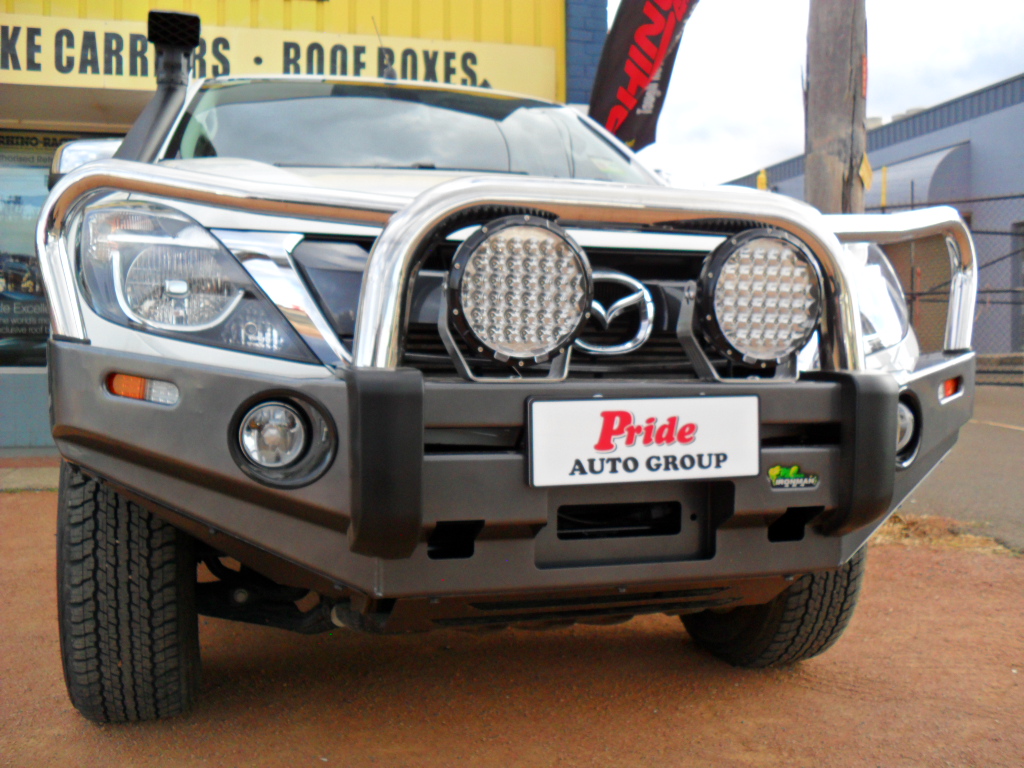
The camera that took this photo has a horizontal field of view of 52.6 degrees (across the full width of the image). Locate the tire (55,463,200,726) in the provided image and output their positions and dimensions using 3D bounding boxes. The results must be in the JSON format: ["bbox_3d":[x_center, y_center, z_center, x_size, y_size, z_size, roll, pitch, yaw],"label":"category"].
[{"bbox_3d":[-0.860,0.367,2.388,0.271,0.776,0.776,0,2,-17],"label":"tire"}]

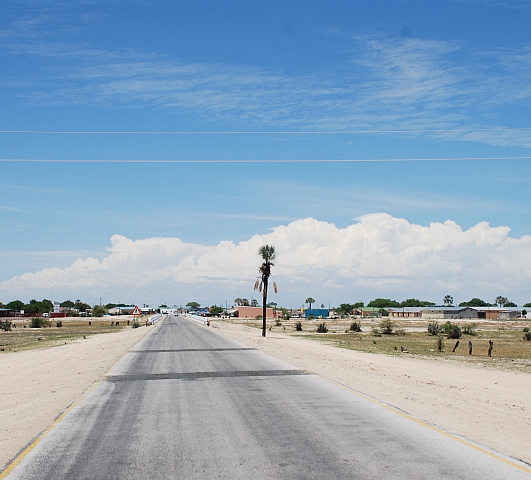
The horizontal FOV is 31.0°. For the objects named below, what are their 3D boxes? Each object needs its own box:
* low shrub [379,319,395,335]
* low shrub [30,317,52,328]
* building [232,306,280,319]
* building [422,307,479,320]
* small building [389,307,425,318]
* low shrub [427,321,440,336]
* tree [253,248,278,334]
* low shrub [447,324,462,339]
[{"bbox_3d":[10.324,7.341,81.000,1.354,1.312,1.300,0,-4,0],"label":"low shrub"},{"bbox_3d":[-30.104,11.106,129.178,2.905,1.580,2.760,0,-4,0],"label":"low shrub"},{"bbox_3d":[-3.079,23.588,311.883,14.000,3.600,14.000,0,-4,-6],"label":"building"},{"bbox_3d":[58.078,22.949,300.500,17.875,3.637,11.000,0,-4,-3],"label":"building"},{"bbox_3d":[45.517,23.566,309.000,10.834,3.505,8.000,0,-4,-3],"label":"small building"},{"bbox_3d":[15.747,8.324,89.934,1.141,1.347,1.084,0,-4,0],"label":"low shrub"},{"bbox_3d":[0.018,3.764,70.500,1.731,6.791,1.700,0,-4,0],"label":"tree"},{"bbox_3d":[13.822,6.721,70.000,1.024,1.009,1.150,0,-4,0],"label":"low shrub"}]

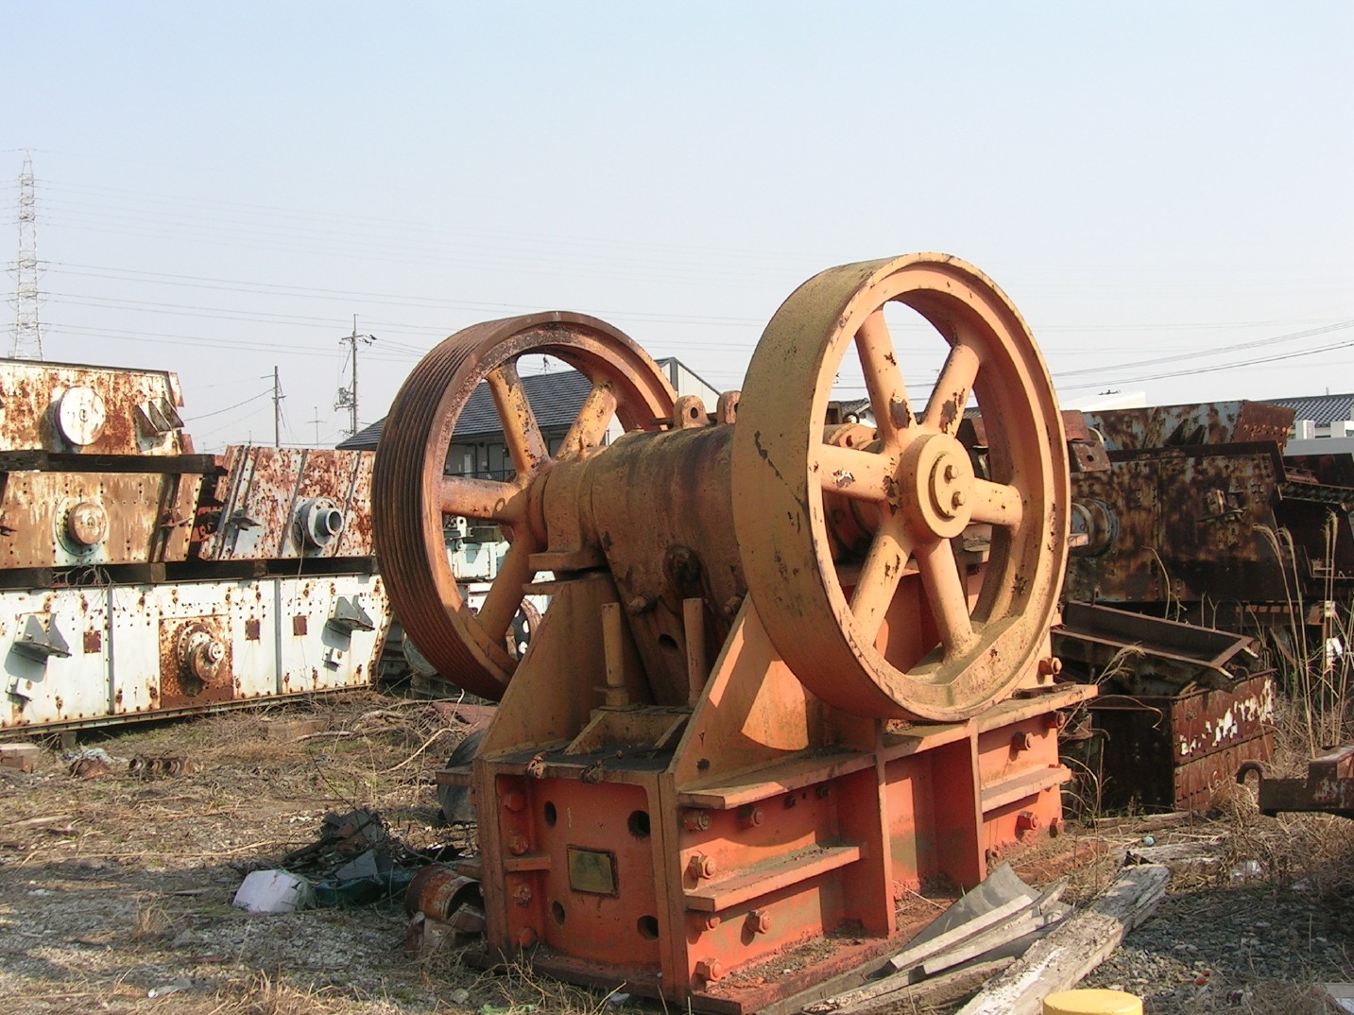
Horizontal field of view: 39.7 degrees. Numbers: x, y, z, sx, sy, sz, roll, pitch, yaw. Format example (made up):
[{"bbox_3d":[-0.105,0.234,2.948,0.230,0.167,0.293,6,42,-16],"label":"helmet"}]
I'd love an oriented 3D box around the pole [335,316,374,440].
[{"bbox_3d":[-19.023,-4.644,112.000,2.200,13.700,1.100,-1,0,44],"label":"pole"}]

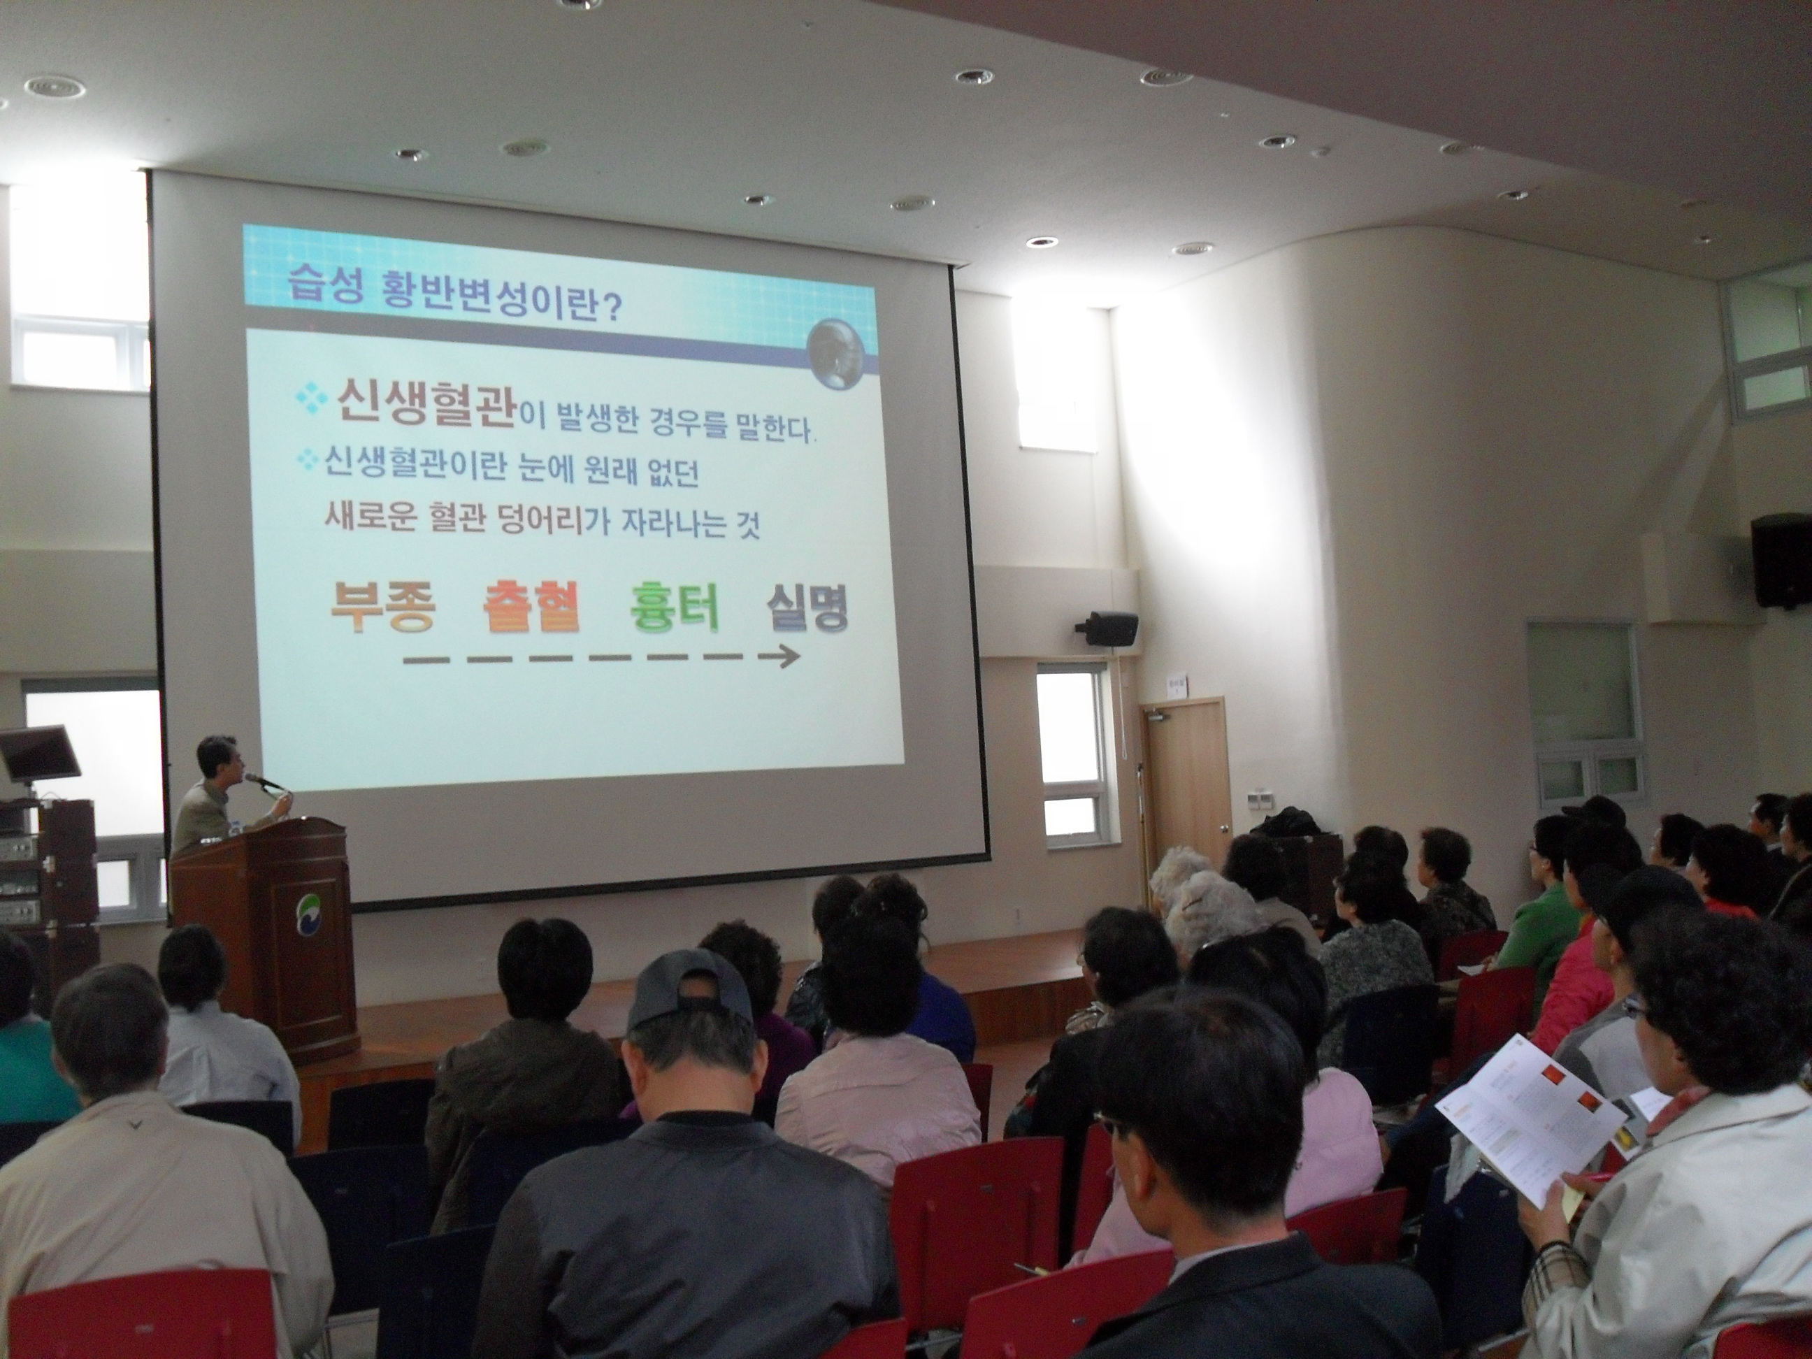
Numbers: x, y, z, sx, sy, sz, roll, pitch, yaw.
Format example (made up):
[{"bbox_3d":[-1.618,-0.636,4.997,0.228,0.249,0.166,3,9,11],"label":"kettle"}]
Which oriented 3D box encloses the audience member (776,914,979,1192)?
[{"bbox_3d":[-0.117,1.111,3.872,0.480,1.246,0.780,-2,-4,-22],"label":"audience member"}]

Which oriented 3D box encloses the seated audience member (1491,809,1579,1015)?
[{"bbox_3d":[2.196,1.138,6.616,0.500,1.280,0.760,-1,-4,-38],"label":"seated audience member"}]

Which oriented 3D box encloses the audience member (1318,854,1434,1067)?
[{"bbox_3d":[1.286,1.179,5.994,0.500,1.240,0.760,-1,-4,-38],"label":"audience member"}]

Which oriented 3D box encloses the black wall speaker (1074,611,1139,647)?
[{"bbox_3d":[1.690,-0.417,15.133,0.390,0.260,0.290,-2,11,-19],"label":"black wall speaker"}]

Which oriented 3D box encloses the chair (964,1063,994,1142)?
[{"bbox_3d":[-0.048,1.405,4.745,0.460,0.800,0.530,-1,-4,-32],"label":"chair"}]

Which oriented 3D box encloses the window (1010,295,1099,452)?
[{"bbox_3d":[1.162,-2.388,14.480,0.790,1.180,0.140,-1,-4,-32],"label":"window"}]

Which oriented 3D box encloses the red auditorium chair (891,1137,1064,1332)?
[{"bbox_3d":[0.050,1.348,3.787,0.460,0.800,0.530,-1,-4,-32],"label":"red auditorium chair"}]

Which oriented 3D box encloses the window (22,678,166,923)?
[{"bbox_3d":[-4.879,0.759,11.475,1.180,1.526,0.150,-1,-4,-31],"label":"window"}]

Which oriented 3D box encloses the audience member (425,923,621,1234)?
[{"bbox_3d":[-0.856,1.167,4.198,0.480,1.258,0.780,-2,-4,-18],"label":"audience member"}]

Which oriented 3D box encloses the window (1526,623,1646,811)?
[{"bbox_3d":[5.371,0.273,14.524,1.289,1.440,0.140,-1,-4,-31],"label":"window"}]

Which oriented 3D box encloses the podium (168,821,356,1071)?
[{"bbox_3d":[-3.171,1.292,9.064,0.520,1.200,0.780,-4,-3,20],"label":"podium"}]

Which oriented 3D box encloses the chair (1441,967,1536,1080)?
[{"bbox_3d":[1.827,1.379,6.152,0.460,0.800,0.530,-1,-4,-37],"label":"chair"}]

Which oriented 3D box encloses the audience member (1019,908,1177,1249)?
[{"bbox_3d":[0.358,1.111,4.051,0.480,1.217,0.780,-1,-4,-33],"label":"audience member"}]

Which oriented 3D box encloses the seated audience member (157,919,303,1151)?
[{"bbox_3d":[-1.866,1.275,4.952,0.500,1.250,0.780,-2,-4,-15],"label":"seated audience member"}]

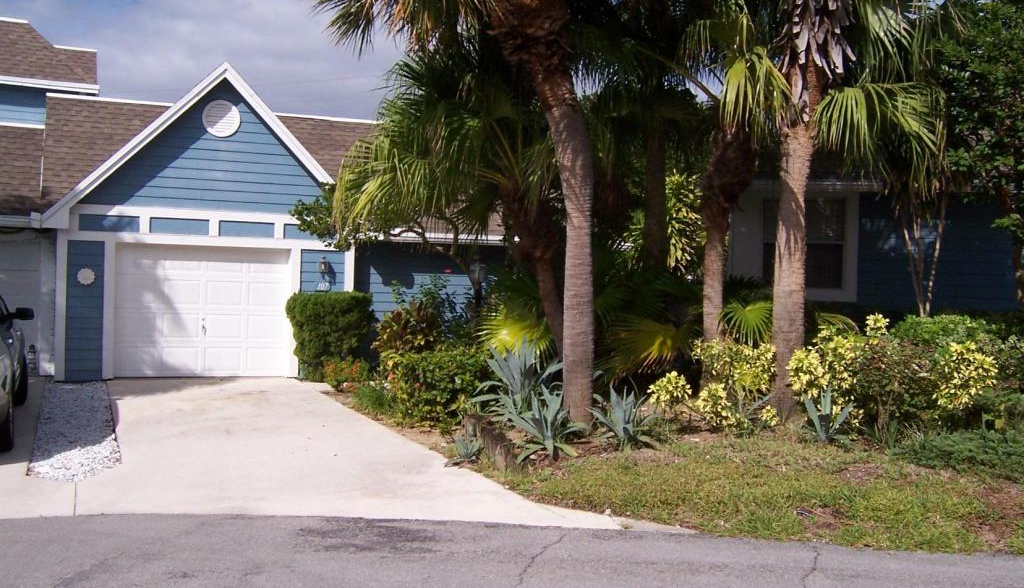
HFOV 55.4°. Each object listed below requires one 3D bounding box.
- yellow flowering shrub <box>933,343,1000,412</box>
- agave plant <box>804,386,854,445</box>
[{"bbox_3d":[4.553,0.878,9.800,0.680,0.820,0.660,1,0,0],"label":"yellow flowering shrub"},{"bbox_3d":[2.950,1.133,9.100,0.480,0.530,0.460,1,0,0],"label":"agave plant"}]

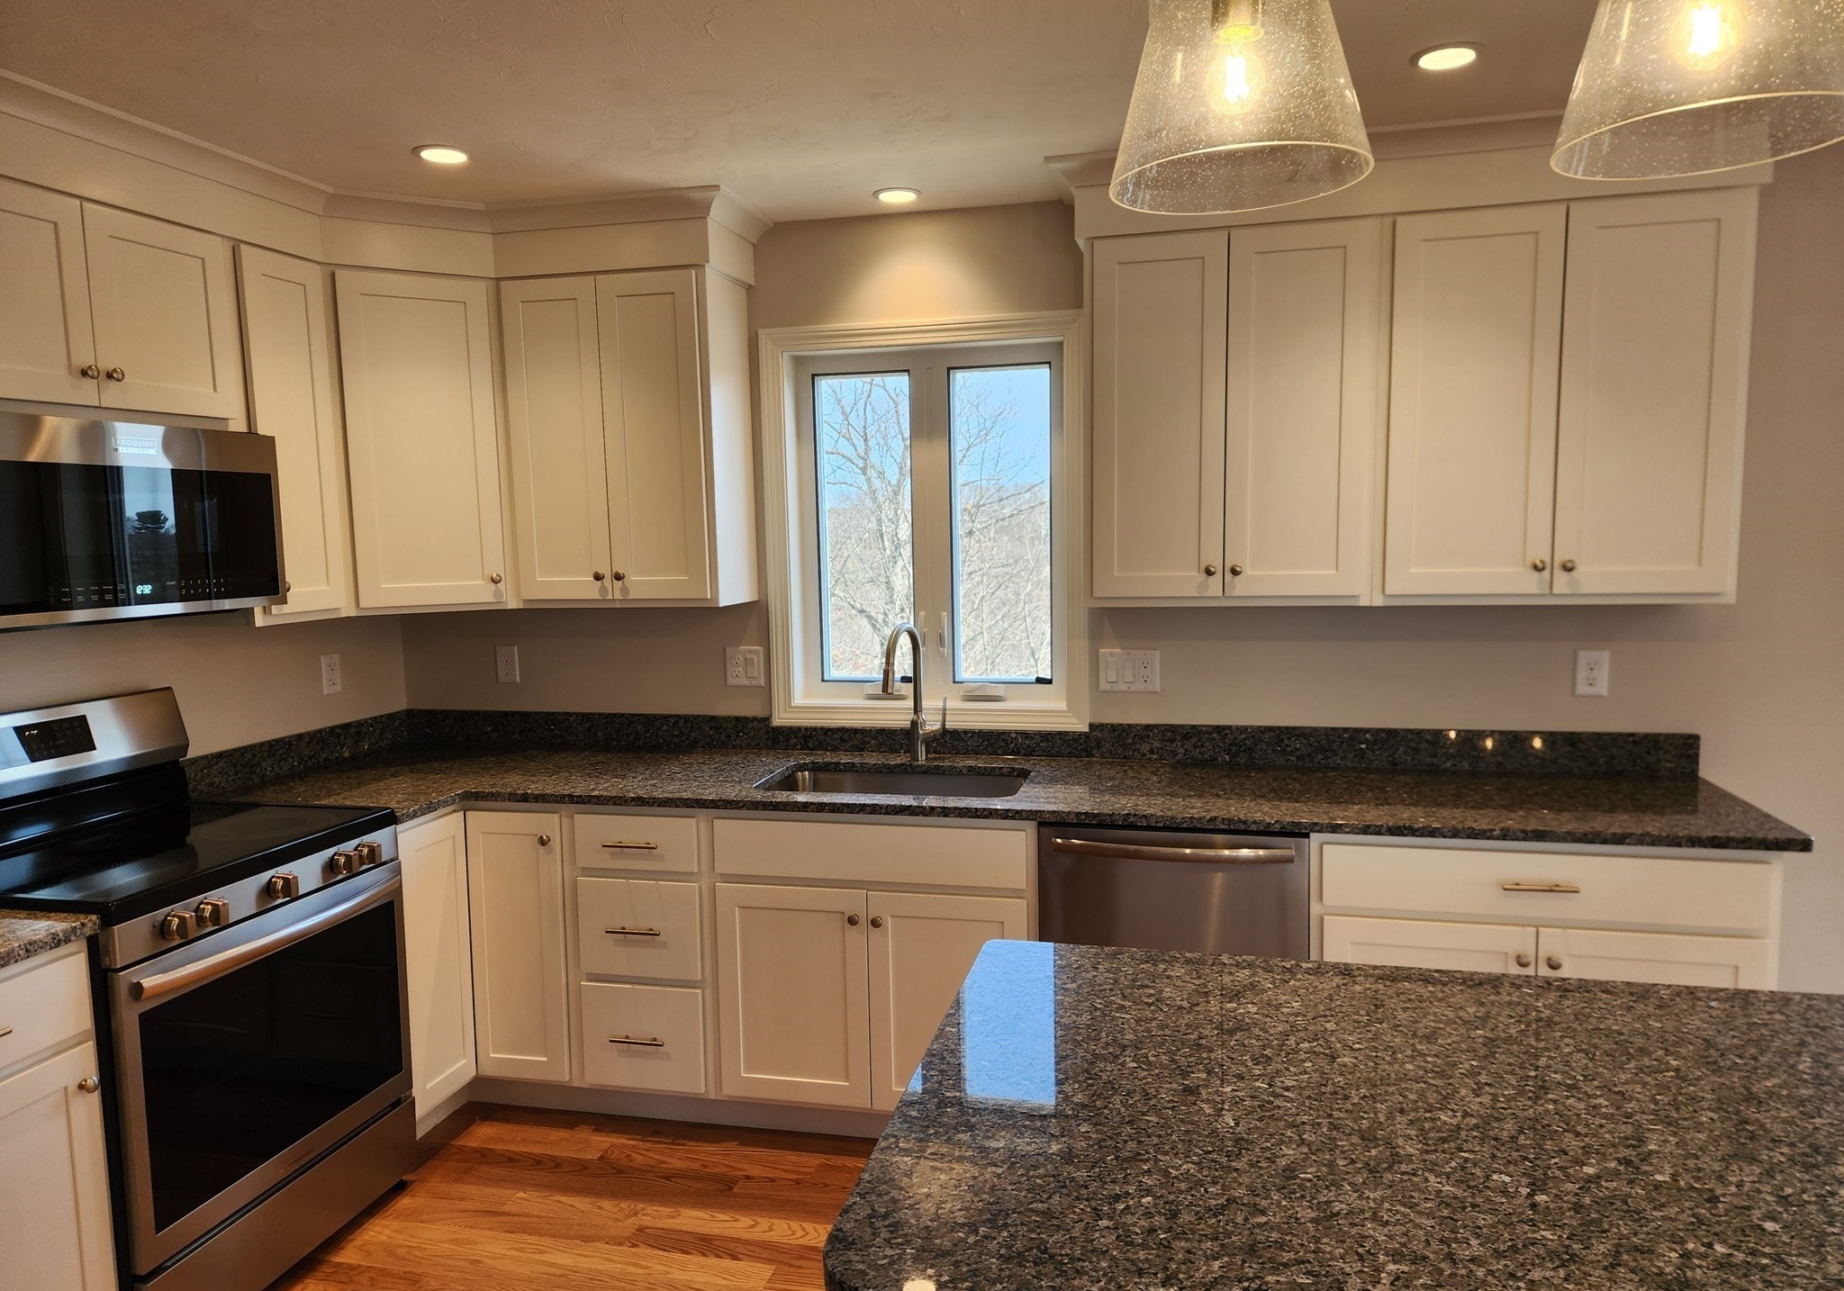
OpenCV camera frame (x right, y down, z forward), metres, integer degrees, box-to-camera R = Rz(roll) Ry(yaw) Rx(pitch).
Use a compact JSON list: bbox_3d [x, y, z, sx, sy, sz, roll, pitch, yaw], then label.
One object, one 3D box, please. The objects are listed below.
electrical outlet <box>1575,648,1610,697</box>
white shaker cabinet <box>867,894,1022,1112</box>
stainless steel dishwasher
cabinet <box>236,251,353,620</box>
[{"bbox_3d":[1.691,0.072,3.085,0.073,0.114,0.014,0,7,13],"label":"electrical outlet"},{"bbox_3d":[0.124,0.840,3.213,0.390,0.552,0.550,0,7,13],"label":"white shaker cabinet"},{"bbox_3d":[0.636,0.808,3.095,0.599,0.842,0.599,0,7,13],"label":"stainless steel dishwasher"},{"bbox_3d":[-1.697,-0.510,3.069,0.329,0.905,0.307,0,6,13],"label":"cabinet"}]

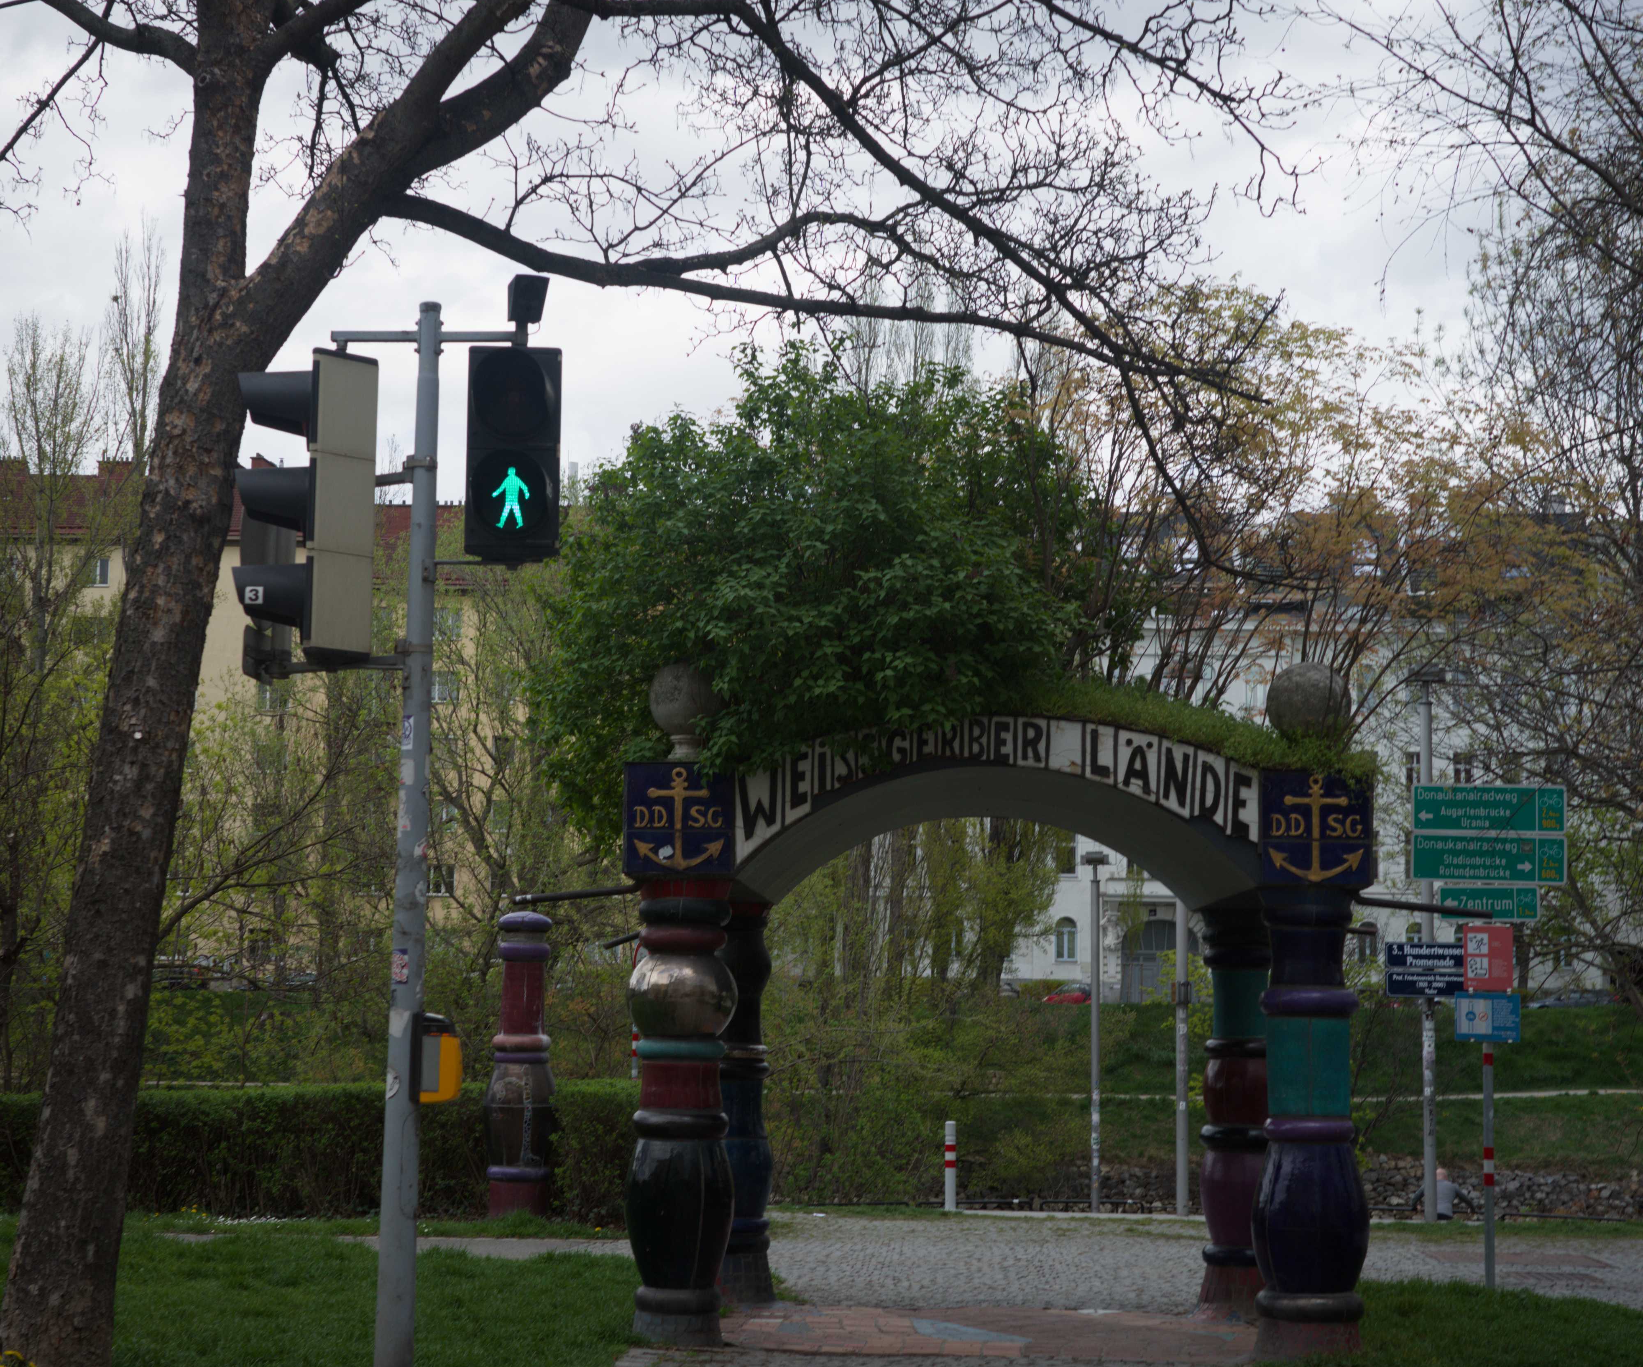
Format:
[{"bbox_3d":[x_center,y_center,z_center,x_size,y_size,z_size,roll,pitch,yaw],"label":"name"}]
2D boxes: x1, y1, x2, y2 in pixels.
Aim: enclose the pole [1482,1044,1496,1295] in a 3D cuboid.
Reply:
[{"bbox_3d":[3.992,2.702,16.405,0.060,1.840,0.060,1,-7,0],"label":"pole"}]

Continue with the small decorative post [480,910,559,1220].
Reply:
[{"bbox_3d":[-2.153,2.734,19.725,0.500,2.195,0.500,1,-7,0],"label":"small decorative post"}]

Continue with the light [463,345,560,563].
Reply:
[{"bbox_3d":[-0.830,-0.617,7.373,0.245,0.550,0.320,1,-7,-2],"label":"light"}]

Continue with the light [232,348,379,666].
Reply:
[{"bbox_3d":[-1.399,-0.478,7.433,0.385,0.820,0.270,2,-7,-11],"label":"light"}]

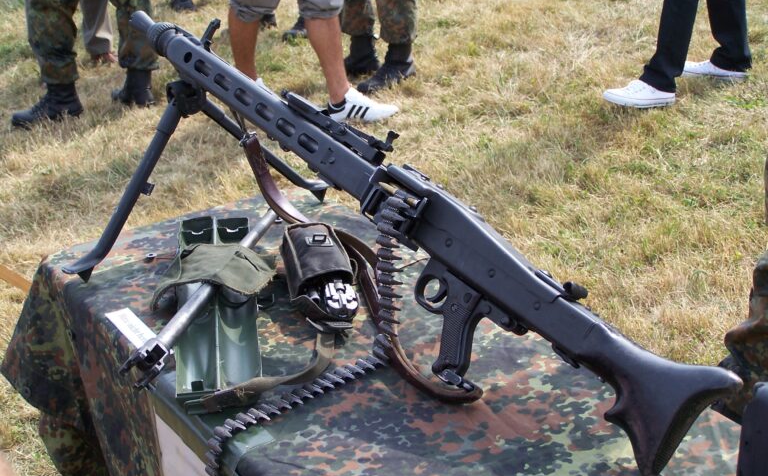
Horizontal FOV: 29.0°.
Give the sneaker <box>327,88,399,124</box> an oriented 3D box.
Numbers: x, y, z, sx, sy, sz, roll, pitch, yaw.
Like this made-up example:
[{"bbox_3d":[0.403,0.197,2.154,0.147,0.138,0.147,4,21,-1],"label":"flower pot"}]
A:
[{"bbox_3d":[-0.077,-0.511,5.601,0.280,0.115,0.100,-3,23,-9],"label":"sneaker"}]

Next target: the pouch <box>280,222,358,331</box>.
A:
[{"bbox_3d":[-0.096,0.049,2.232,0.110,0.075,0.220,-2,23,-6],"label":"pouch"}]

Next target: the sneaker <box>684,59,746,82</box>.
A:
[{"bbox_3d":[1.357,-0.708,6.131,0.283,0.100,0.100,3,22,5],"label":"sneaker"}]

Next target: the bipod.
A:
[{"bbox_3d":[-0.288,-0.124,2.383,0.530,0.275,0.100,-18,29,-38],"label":"bipod"}]

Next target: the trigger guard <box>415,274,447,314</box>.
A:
[{"bbox_3d":[0.063,0.077,1.998,0.017,0.048,0.055,-5,32,-45],"label":"trigger guard"}]

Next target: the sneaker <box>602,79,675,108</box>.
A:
[{"bbox_3d":[1.001,-0.577,5.805,0.280,0.100,0.100,4,23,7],"label":"sneaker"}]

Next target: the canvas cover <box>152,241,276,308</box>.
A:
[{"bbox_3d":[-0.249,0.060,2.172,0.185,0.085,0.150,-2,23,-6],"label":"canvas cover"}]

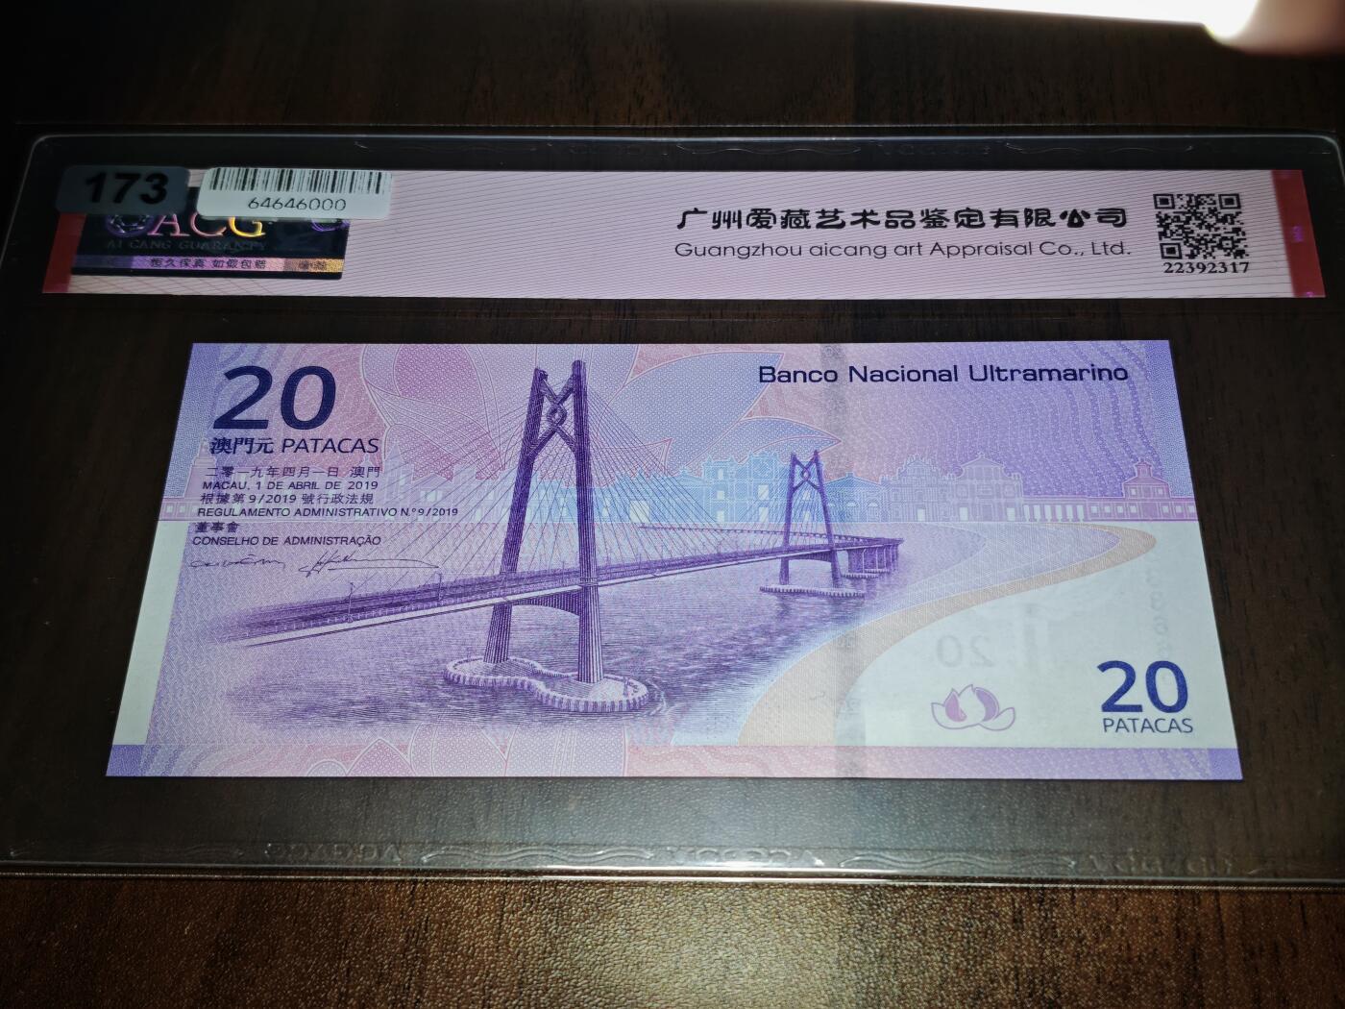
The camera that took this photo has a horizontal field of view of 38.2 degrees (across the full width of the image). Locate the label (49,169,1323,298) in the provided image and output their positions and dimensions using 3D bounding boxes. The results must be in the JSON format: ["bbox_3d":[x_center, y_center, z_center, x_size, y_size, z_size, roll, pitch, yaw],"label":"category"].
[{"bbox_3d":[0.001,-0.042,0.298,0.193,0.001,0.026,0,55,2],"label":"label"}]

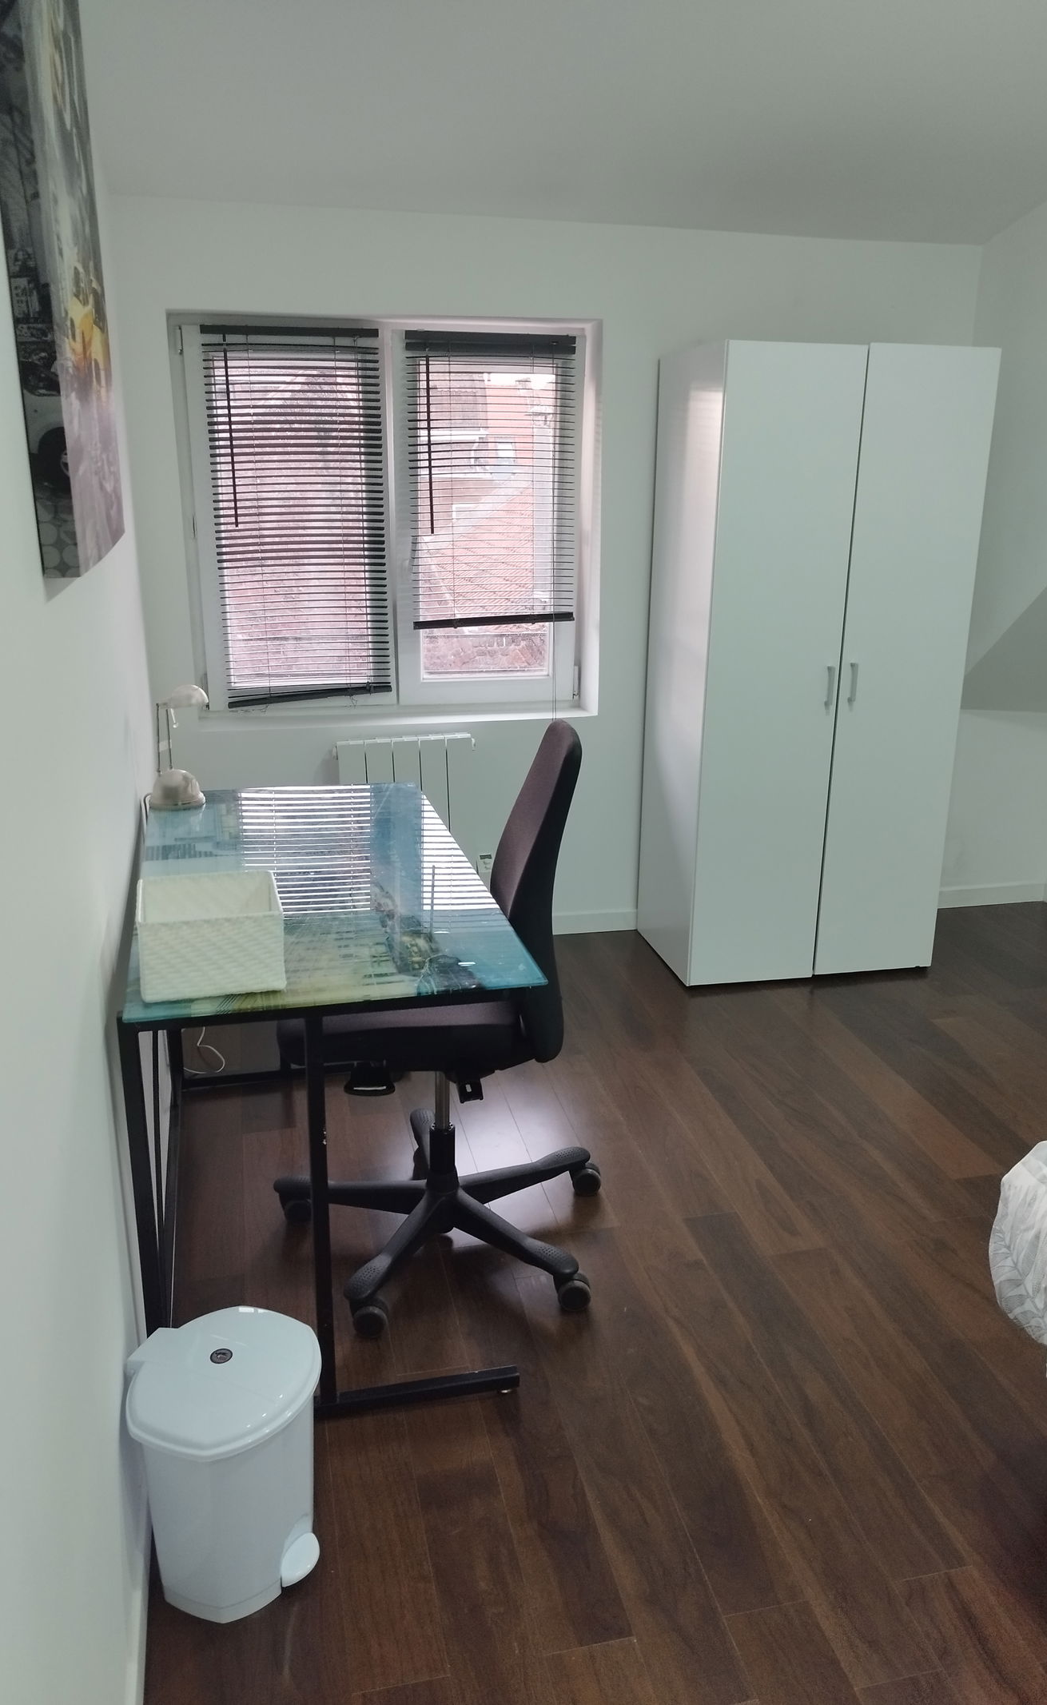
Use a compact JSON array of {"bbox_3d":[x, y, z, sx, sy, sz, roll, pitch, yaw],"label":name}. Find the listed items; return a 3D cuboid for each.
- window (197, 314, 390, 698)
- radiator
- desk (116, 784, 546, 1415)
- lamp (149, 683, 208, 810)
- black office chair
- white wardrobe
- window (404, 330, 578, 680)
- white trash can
[{"bbox_3d":[-0.645,-0.950,3.575,0.530,1.070,0.080,-4,18,-13],"label":"window"},{"bbox_3d":[-0.346,-0.064,3.748,0.460,0.590,0.110,-4,18,-13],"label":"radiator"},{"bbox_3d":[-0.404,0.383,2.410,0.615,0.733,1.225,-4,18,-13],"label":"desk"},{"bbox_3d":[-0.762,-0.237,2.718,0.145,0.275,0.120,-4,18,-13],"label":"lamp"},{"bbox_3d":[-0.133,0.263,2.293,0.650,1.035,0.650,-2,17,-6],"label":"black office chair"},{"bbox_3d":[0.815,-0.532,3.657,0.790,1.765,0.545,-4,18,-13],"label":"white wardrobe"},{"bbox_3d":[-0.086,-1.019,3.694,0.520,1.010,0.080,-4,18,-13],"label":"window"},{"bbox_3d":[-0.394,0.833,1.649,0.250,0.320,0.250,7,18,19],"label":"white trash can"}]

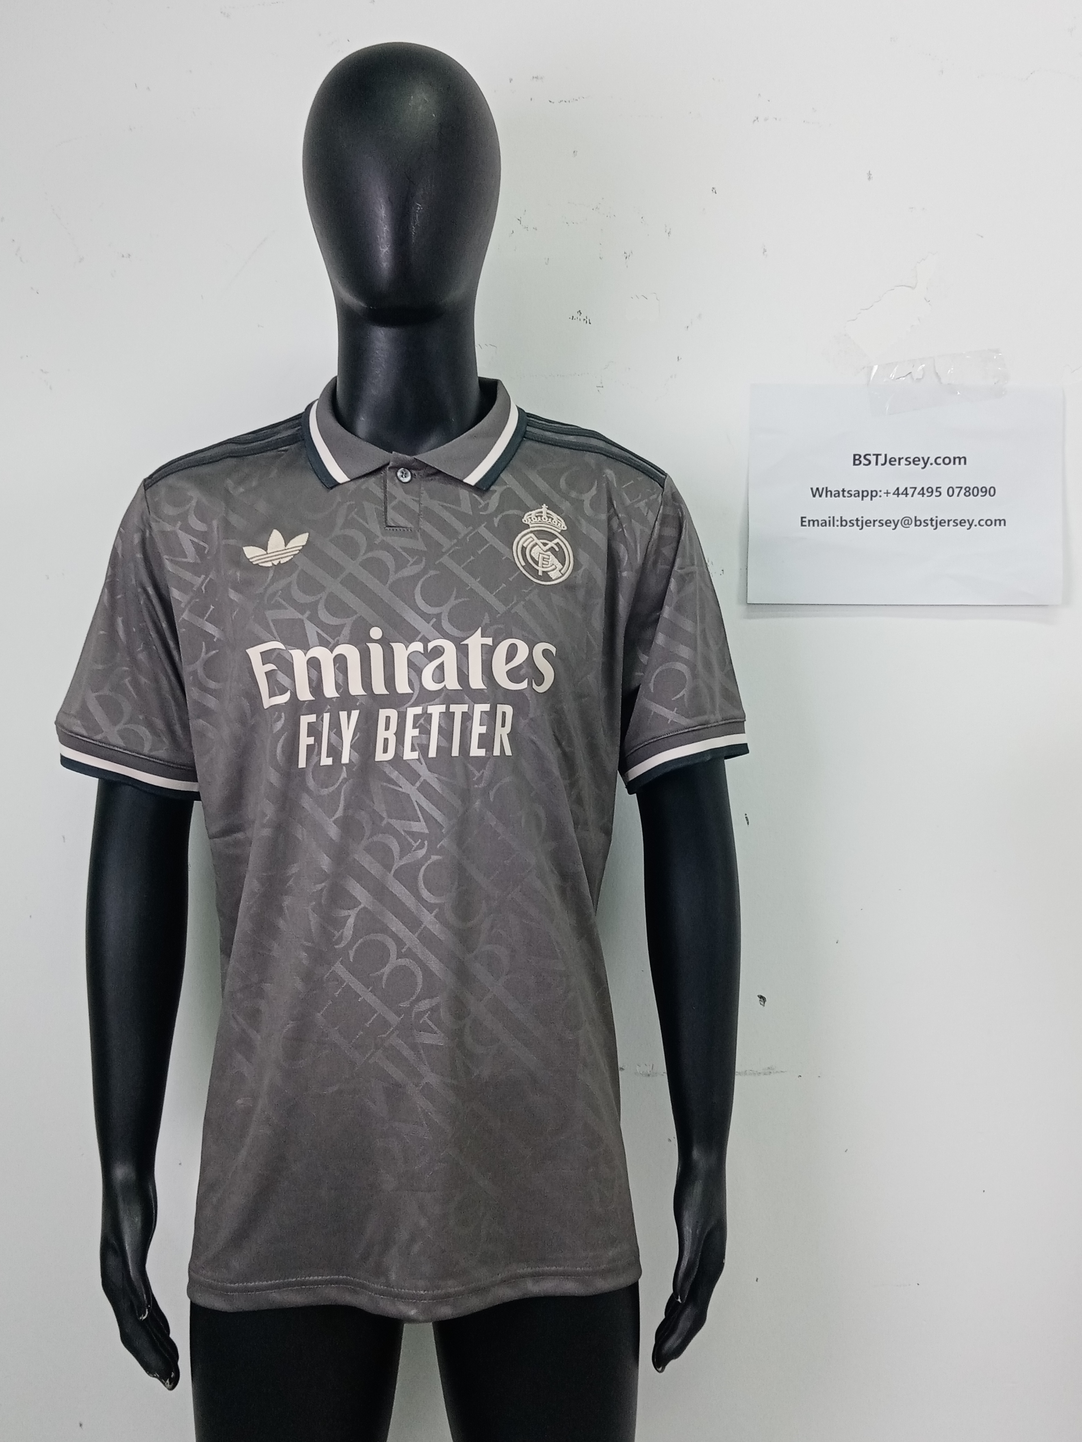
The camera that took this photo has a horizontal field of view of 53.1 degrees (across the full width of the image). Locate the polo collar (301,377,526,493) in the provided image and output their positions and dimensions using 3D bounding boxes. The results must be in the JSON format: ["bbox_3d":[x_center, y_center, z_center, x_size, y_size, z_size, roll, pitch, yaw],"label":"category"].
[{"bbox_3d":[-0.108,-0.244,0.912,0.190,0.122,0.155,0,2,-3],"label":"polo collar"}]

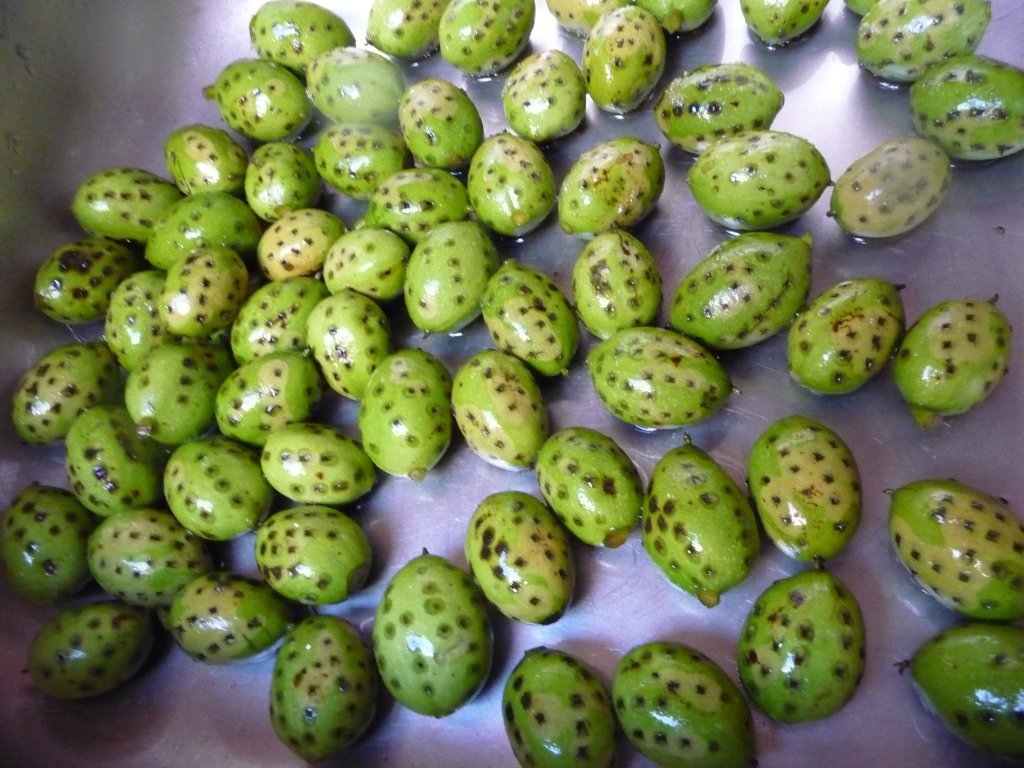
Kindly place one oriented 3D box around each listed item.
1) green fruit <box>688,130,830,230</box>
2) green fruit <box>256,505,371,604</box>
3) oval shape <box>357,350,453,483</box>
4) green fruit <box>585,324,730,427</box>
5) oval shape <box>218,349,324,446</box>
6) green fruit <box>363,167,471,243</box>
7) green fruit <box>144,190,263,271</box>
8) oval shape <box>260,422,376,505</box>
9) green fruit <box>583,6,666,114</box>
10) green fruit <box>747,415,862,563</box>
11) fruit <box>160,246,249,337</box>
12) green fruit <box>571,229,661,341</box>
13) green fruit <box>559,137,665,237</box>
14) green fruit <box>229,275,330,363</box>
[{"bbox_3d":[0.085,-0.070,0.287,0.047,0.033,0.033,4,66,9],"label":"green fruit"},{"bbox_3d":[-0.063,0.055,0.267,0.039,0.030,0.030,14,68,18],"label":"green fruit"},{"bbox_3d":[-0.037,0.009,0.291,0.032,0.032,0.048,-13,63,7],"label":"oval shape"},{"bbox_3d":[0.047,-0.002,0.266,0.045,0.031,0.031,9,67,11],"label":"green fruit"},{"bbox_3d":[-0.087,0.005,0.298,0.041,0.029,0.030,-28,65,-6],"label":"oval shape"},{"bbox_3d":[-0.036,-0.068,0.315,0.040,0.028,0.029,6,66,10],"label":"green fruit"},{"bbox_3d":[-0.125,-0.060,0.339,0.046,0.032,0.032,-24,61,-3],"label":"green fruit"},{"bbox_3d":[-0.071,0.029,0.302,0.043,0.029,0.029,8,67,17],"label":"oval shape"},{"bbox_3d":[0.045,-0.132,0.336,0.033,0.033,0.044,2,69,14],"label":"green fruit"},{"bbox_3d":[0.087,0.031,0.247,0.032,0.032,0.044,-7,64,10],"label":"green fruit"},{"bbox_3d":[-0.117,-0.035,0.315,0.029,0.029,0.036,29,73,24],"label":"fruit"},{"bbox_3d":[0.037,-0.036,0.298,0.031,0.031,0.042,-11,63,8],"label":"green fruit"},{"bbox_3d":[0.036,-0.072,0.302,0.043,0.030,0.030,-34,66,-9],"label":"green fruit"},{"bbox_3d":[-0.094,-0.026,0.333,0.043,0.031,0.031,-40,65,-8],"label":"green fruit"}]

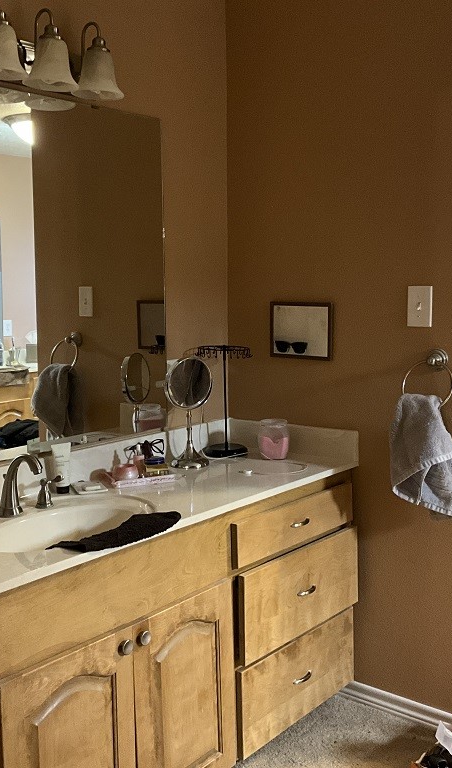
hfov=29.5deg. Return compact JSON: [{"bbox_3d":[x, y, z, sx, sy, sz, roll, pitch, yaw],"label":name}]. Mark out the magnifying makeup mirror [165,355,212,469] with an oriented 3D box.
[{"bbox_3d":[-0.119,0.087,2.772,0.166,0.352,0.128,-5,8,-32],"label":"magnifying makeup mirror"}]

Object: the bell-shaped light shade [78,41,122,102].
[{"bbox_3d":[-0.357,-0.876,2.385,0.143,0.140,0.143,-1,7,0],"label":"bell-shaped light shade"}]

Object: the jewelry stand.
[{"bbox_3d":[-0.004,0.055,2.936,0.188,0.372,0.188,-1,7,0],"label":"jewelry stand"}]

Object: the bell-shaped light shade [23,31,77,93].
[{"bbox_3d":[-0.461,-0.859,2.256,0.143,0.140,0.143,-1,7,0],"label":"bell-shaped light shade"}]

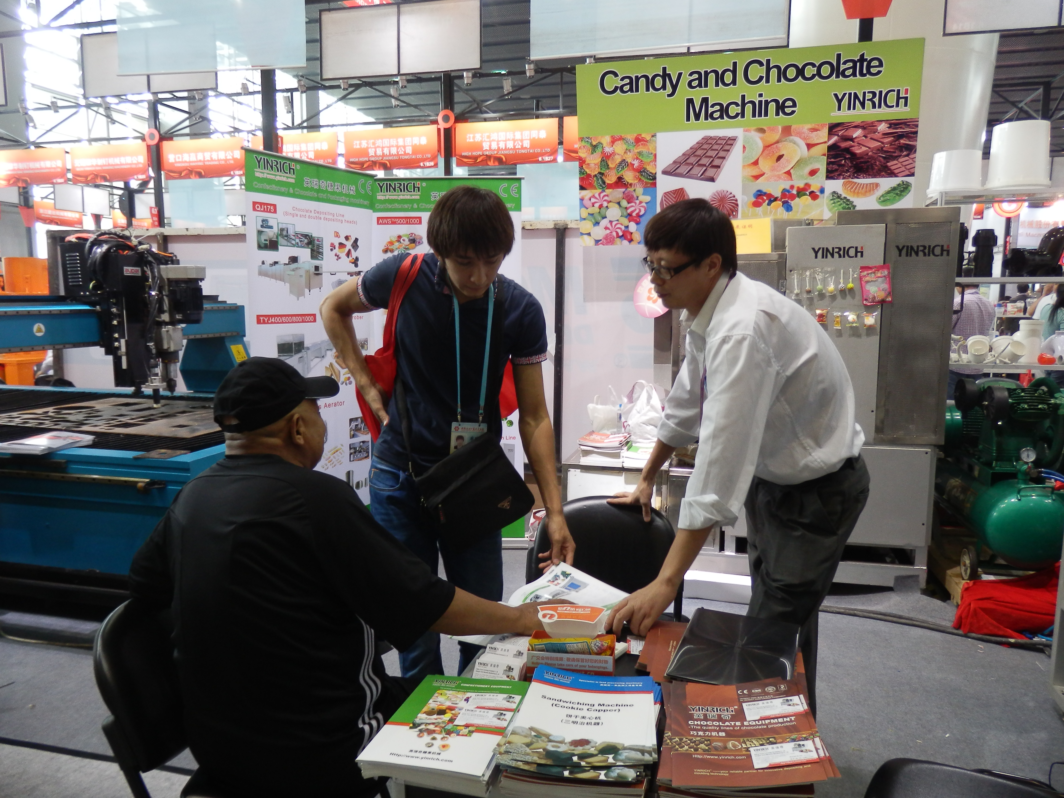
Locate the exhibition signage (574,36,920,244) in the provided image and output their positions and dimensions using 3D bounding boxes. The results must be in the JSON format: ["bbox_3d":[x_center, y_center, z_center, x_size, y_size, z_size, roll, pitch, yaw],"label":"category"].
[{"bbox_3d":[1.200,-1.446,4.455,1.901,1.077,0.040,2,7,15],"label":"exhibition signage"}]

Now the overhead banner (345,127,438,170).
[{"bbox_3d":[-2.276,-4.021,12.388,1.634,0.638,0.060,2,7,15],"label":"overhead banner"}]

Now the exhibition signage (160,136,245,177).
[{"bbox_3d":[-5.661,-4.152,13.307,1.634,0.638,0.060,2,7,15],"label":"exhibition signage"}]

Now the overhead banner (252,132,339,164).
[{"bbox_3d":[-3.968,-4.086,12.848,1.634,0.638,0.060,2,7,15],"label":"overhead banner"}]

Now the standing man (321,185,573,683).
[{"bbox_3d":[-0.222,0.309,1.983,0.630,1.670,0.500,-1,7,-8],"label":"standing man"}]

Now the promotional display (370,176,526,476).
[{"bbox_3d":[-0.460,-0.157,4.213,0.830,2.050,0.120,1,7,2],"label":"promotional display"}]

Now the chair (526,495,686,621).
[{"bbox_3d":[0.206,0.725,2.144,0.490,0.810,0.560,1,7,3],"label":"chair"}]

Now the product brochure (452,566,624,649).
[{"bbox_3d":[0.013,0.450,1.667,0.380,0.070,0.270,3,24,-1],"label":"product brochure"}]

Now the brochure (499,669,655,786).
[{"bbox_3d":[0.089,0.523,1.238,0.220,0.030,0.305,2,7,10],"label":"brochure"}]

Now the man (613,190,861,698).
[{"bbox_3d":[0.503,0.334,1.935,0.630,1.640,0.550,-2,7,-15],"label":"man"}]

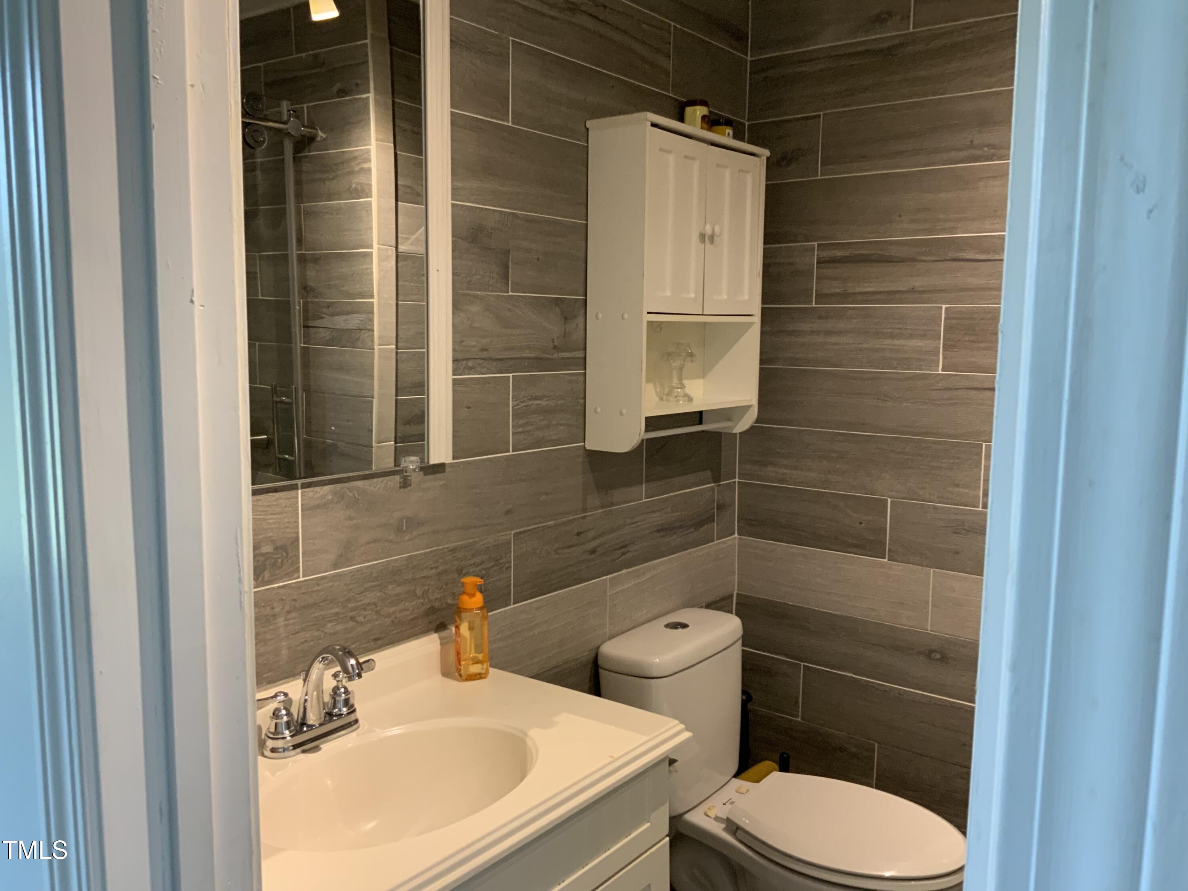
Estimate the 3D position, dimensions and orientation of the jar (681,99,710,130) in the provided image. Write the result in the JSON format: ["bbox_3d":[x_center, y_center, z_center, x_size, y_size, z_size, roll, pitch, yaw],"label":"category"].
[{"bbox_3d":[0.229,-0.721,2.220,0.056,0.085,0.056,1,7,0],"label":"jar"}]

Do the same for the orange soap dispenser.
[{"bbox_3d":[-0.217,0.323,1.771,0.053,0.180,0.056,-5,9,-42],"label":"orange soap dispenser"}]

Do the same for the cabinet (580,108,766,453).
[{"bbox_3d":[0.195,-0.341,2.216,0.148,0.670,0.509,6,8,37],"label":"cabinet"}]

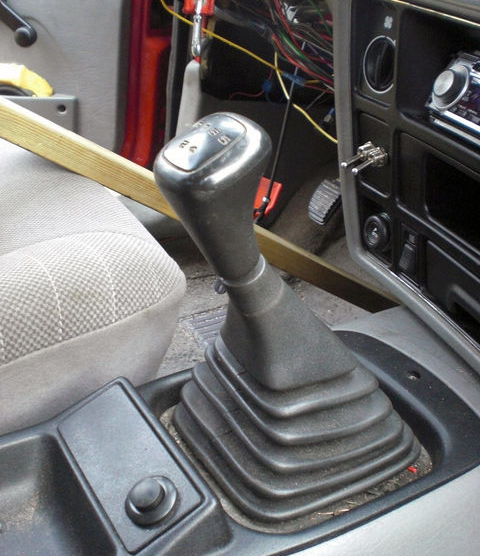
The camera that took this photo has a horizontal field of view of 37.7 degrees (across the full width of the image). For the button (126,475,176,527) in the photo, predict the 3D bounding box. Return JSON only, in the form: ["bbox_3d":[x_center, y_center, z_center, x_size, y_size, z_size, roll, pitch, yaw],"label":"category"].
[{"bbox_3d":[-0.054,0.130,0.420,0.032,0.013,0.032,-12,40,10],"label":"button"}]

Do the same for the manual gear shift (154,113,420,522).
[{"bbox_3d":[0.038,0.015,0.459,0.211,0.244,0.115,-10,32,-29],"label":"manual gear shift"}]

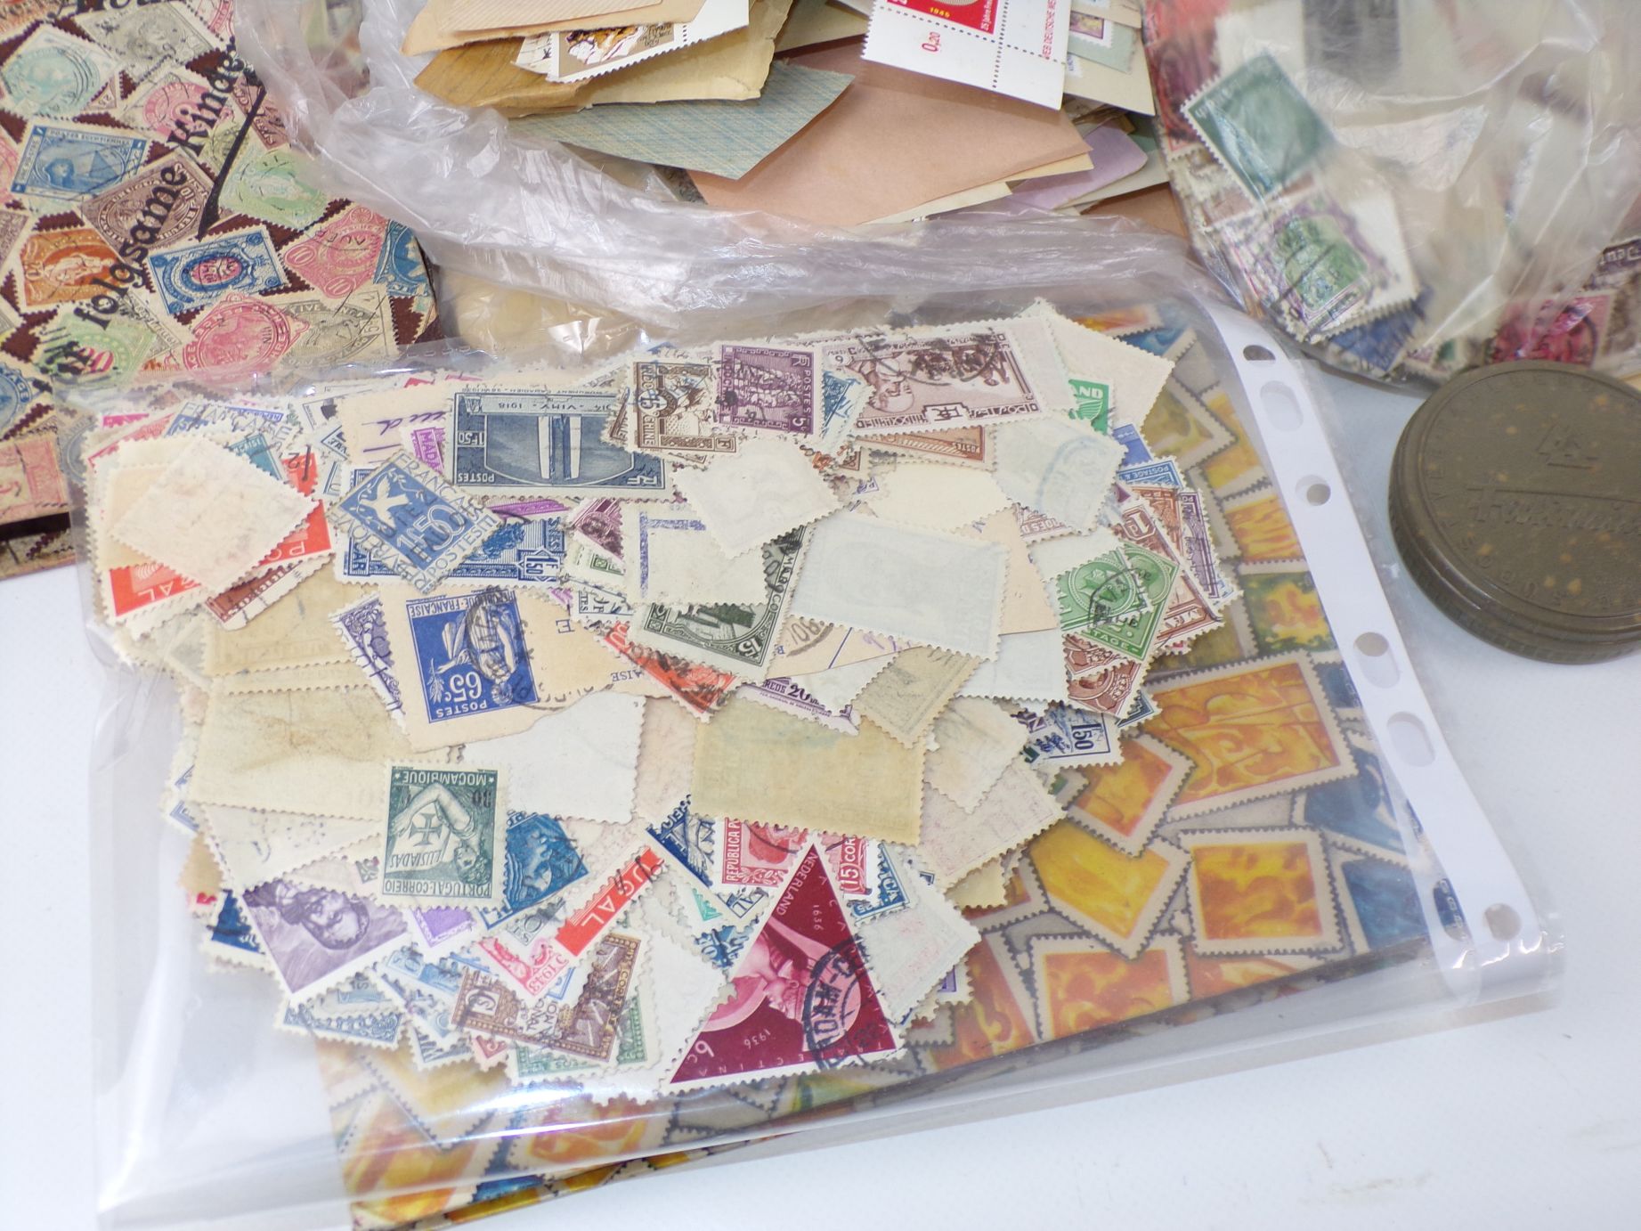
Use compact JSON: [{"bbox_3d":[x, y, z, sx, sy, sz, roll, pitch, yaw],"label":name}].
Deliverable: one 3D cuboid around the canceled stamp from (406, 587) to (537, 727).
[{"bbox_3d":[-0.057,0.006,0.324,0.018,0.001,0.022,-9,65,-16],"label":"canceled stamp"}]

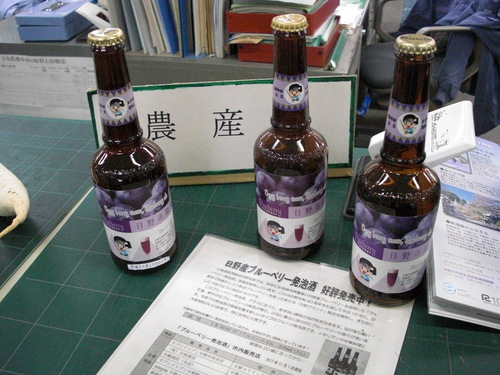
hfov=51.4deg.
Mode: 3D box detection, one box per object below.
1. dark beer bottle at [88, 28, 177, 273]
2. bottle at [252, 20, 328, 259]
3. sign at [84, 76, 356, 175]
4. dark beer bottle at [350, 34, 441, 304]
[{"bbox_3d":[-0.108,-0.026,0.461,0.065,0.224,0.065,-15,35,-17],"label":"dark beer bottle"},{"bbox_3d":[0.036,-0.039,0.469,0.065,0.224,0.065,-2,34,1],"label":"bottle"},{"bbox_3d":[-0.029,-0.063,0.609,0.300,0.121,0.020,-3,25,0],"label":"sign"},{"bbox_3d":[0.118,-0.007,0.414,0.065,0.224,0.065,2,34,7],"label":"dark beer bottle"}]

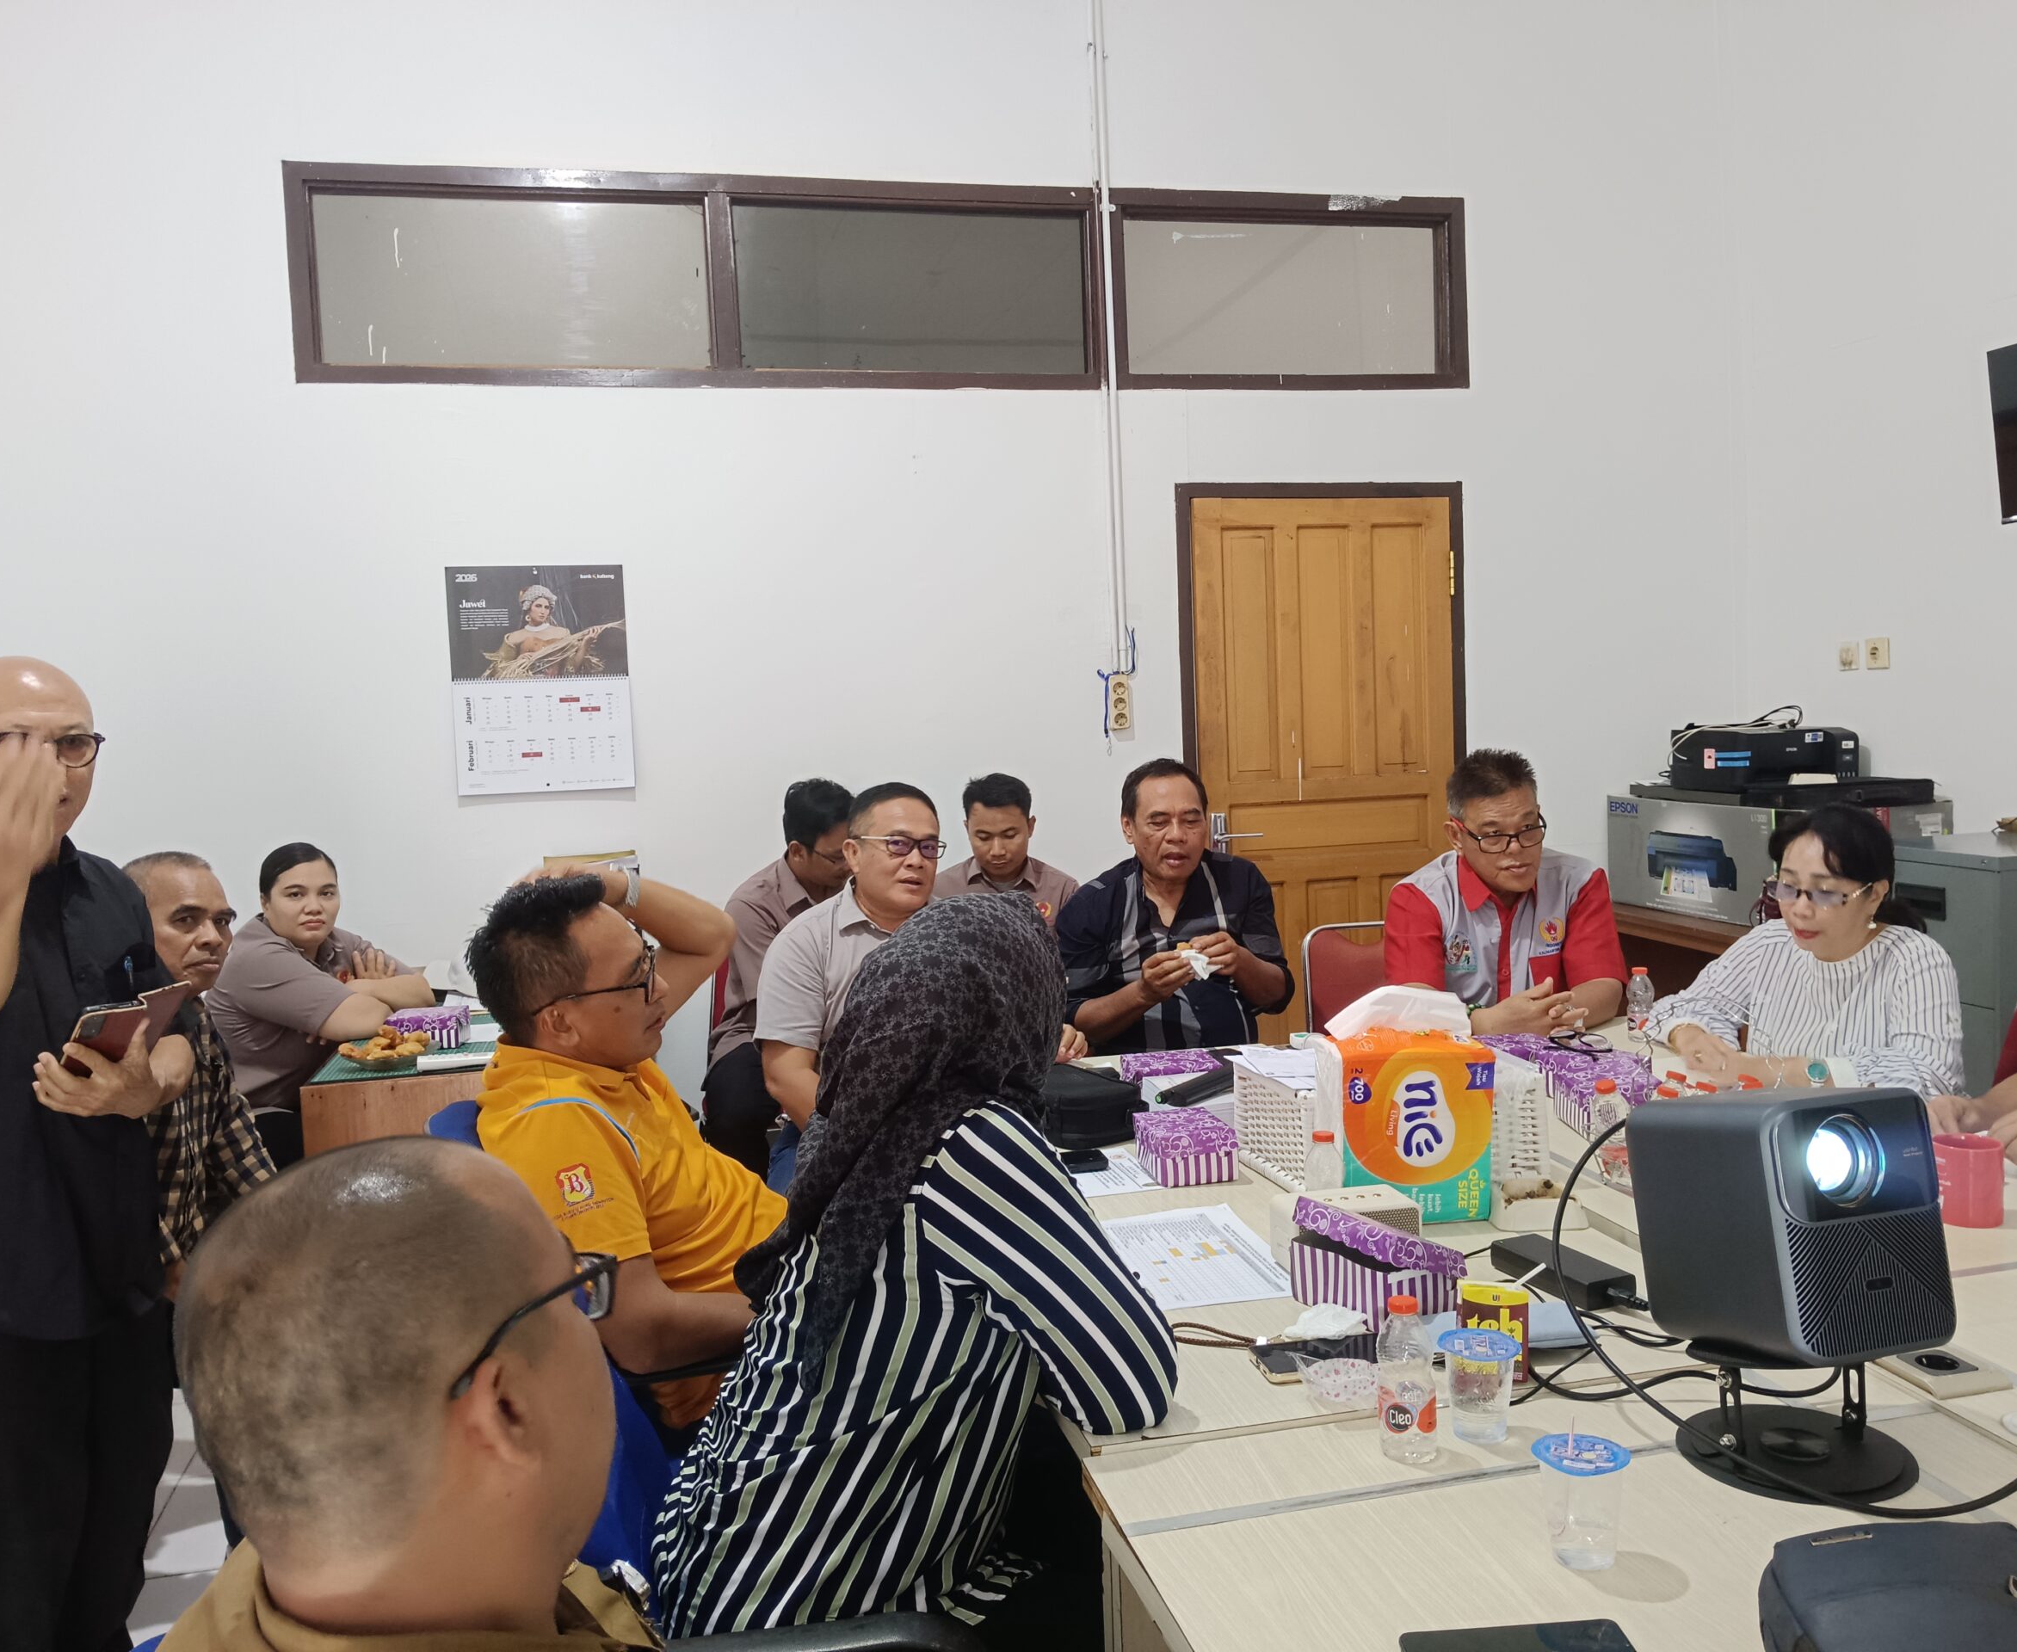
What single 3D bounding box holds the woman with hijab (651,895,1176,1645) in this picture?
[{"bbox_3d":[0.000,0.676,1.450,0.760,1.200,0.500,-5,5,-37],"label":"woman with hijab"}]

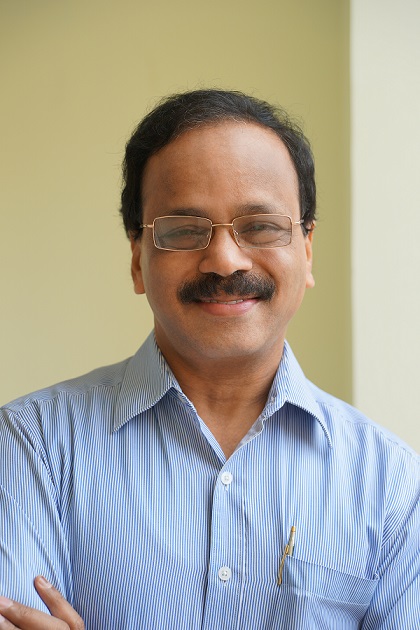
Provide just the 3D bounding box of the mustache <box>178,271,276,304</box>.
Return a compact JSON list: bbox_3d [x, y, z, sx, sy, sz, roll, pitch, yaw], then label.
[{"bbox_3d":[0.015,-0.024,1.137,0.084,0.030,0.030,-1,-2,-3],"label":"mustache"}]

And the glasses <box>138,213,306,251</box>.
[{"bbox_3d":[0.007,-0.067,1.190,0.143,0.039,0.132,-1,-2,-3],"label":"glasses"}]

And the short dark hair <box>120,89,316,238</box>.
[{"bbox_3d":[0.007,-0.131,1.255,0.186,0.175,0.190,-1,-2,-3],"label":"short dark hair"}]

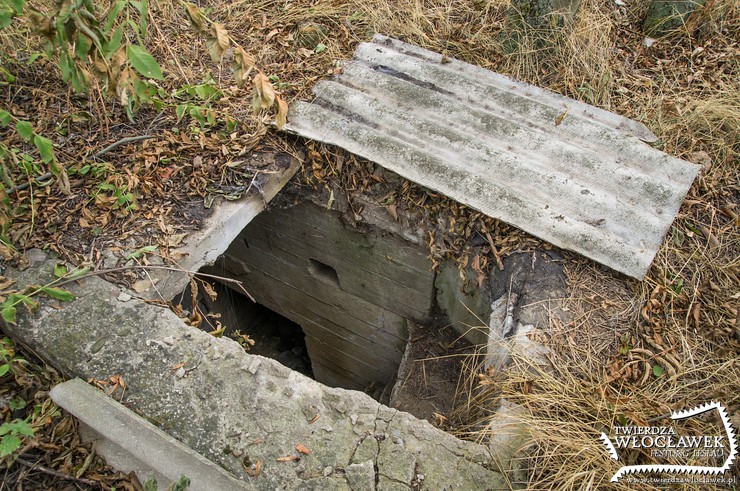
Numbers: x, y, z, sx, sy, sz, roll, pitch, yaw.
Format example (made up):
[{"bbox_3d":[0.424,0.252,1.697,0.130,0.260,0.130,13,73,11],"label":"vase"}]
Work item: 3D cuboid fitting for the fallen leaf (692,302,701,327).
[{"bbox_3d":[1.145,0.242,1.800,0.032,0.020,0.110,16,48,17],"label":"fallen leaf"}]

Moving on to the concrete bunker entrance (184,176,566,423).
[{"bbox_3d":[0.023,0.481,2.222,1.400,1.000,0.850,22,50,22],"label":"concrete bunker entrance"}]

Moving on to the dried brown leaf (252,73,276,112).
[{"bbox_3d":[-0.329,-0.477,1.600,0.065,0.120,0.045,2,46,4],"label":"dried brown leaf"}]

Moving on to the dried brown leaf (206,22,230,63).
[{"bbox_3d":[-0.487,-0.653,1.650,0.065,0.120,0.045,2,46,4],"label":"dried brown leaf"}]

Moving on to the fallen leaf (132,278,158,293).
[{"bbox_3d":[-0.875,0.156,2.000,0.100,0.015,0.065,-17,47,-14],"label":"fallen leaf"}]

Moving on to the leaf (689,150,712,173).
[{"bbox_3d":[1.533,-0.390,2.380,0.110,0.040,0.120,-10,46,-7],"label":"leaf"}]

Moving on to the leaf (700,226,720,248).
[{"bbox_3d":[1.367,-0.032,2.060,0.060,0.025,0.115,-8,46,-5],"label":"leaf"}]

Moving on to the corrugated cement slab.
[{"bbox_3d":[0.520,-0.560,2.520,1.880,0.060,0.910,28,61,25],"label":"corrugated cement slab"}]

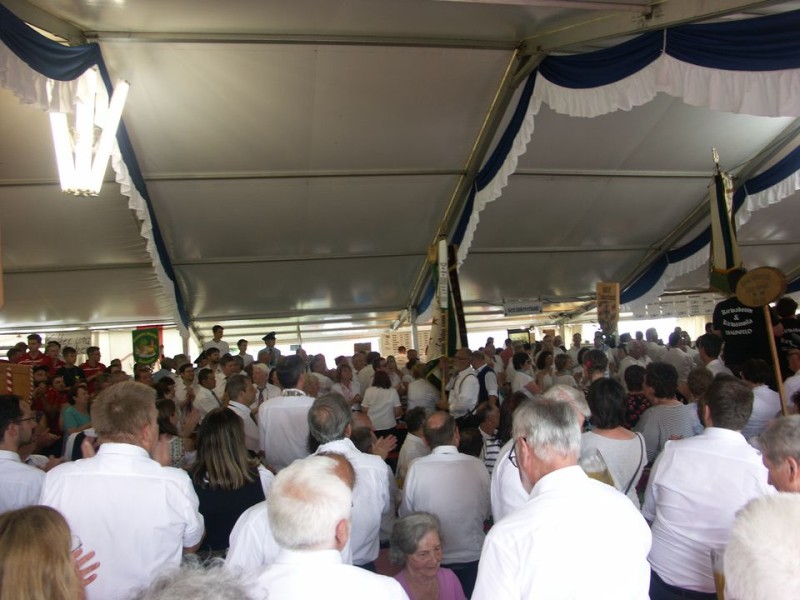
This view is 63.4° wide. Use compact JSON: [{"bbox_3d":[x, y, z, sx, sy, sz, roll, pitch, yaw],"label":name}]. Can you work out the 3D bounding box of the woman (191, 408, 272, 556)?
[{"bbox_3d":[-0.676,1.282,2.762,0.470,1.630,0.320,-3,-3,0],"label":"woman"}]

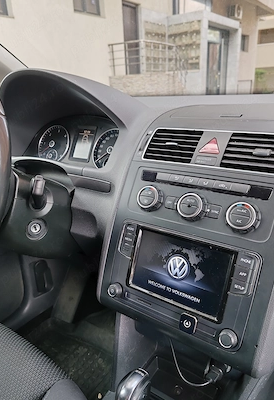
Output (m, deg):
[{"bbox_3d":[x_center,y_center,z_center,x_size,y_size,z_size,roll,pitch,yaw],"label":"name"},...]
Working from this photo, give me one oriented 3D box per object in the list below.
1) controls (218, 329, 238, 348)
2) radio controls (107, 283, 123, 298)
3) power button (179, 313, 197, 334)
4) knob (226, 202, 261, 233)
[{"bbox_3d":[0.112,0.173,0.388,0.021,0.021,0.013,12,-2,34],"label":"controls"},{"bbox_3d":[-0.034,0.141,0.489,0.021,0.021,0.013,12,-2,34],"label":"radio controls"},{"bbox_3d":[0.069,0.166,0.418,0.021,0.021,0.009,12,-2,34],"label":"power button"},{"bbox_3d":[0.135,0.021,0.399,0.041,0.041,0.015,12,-10,34],"label":"knob"}]

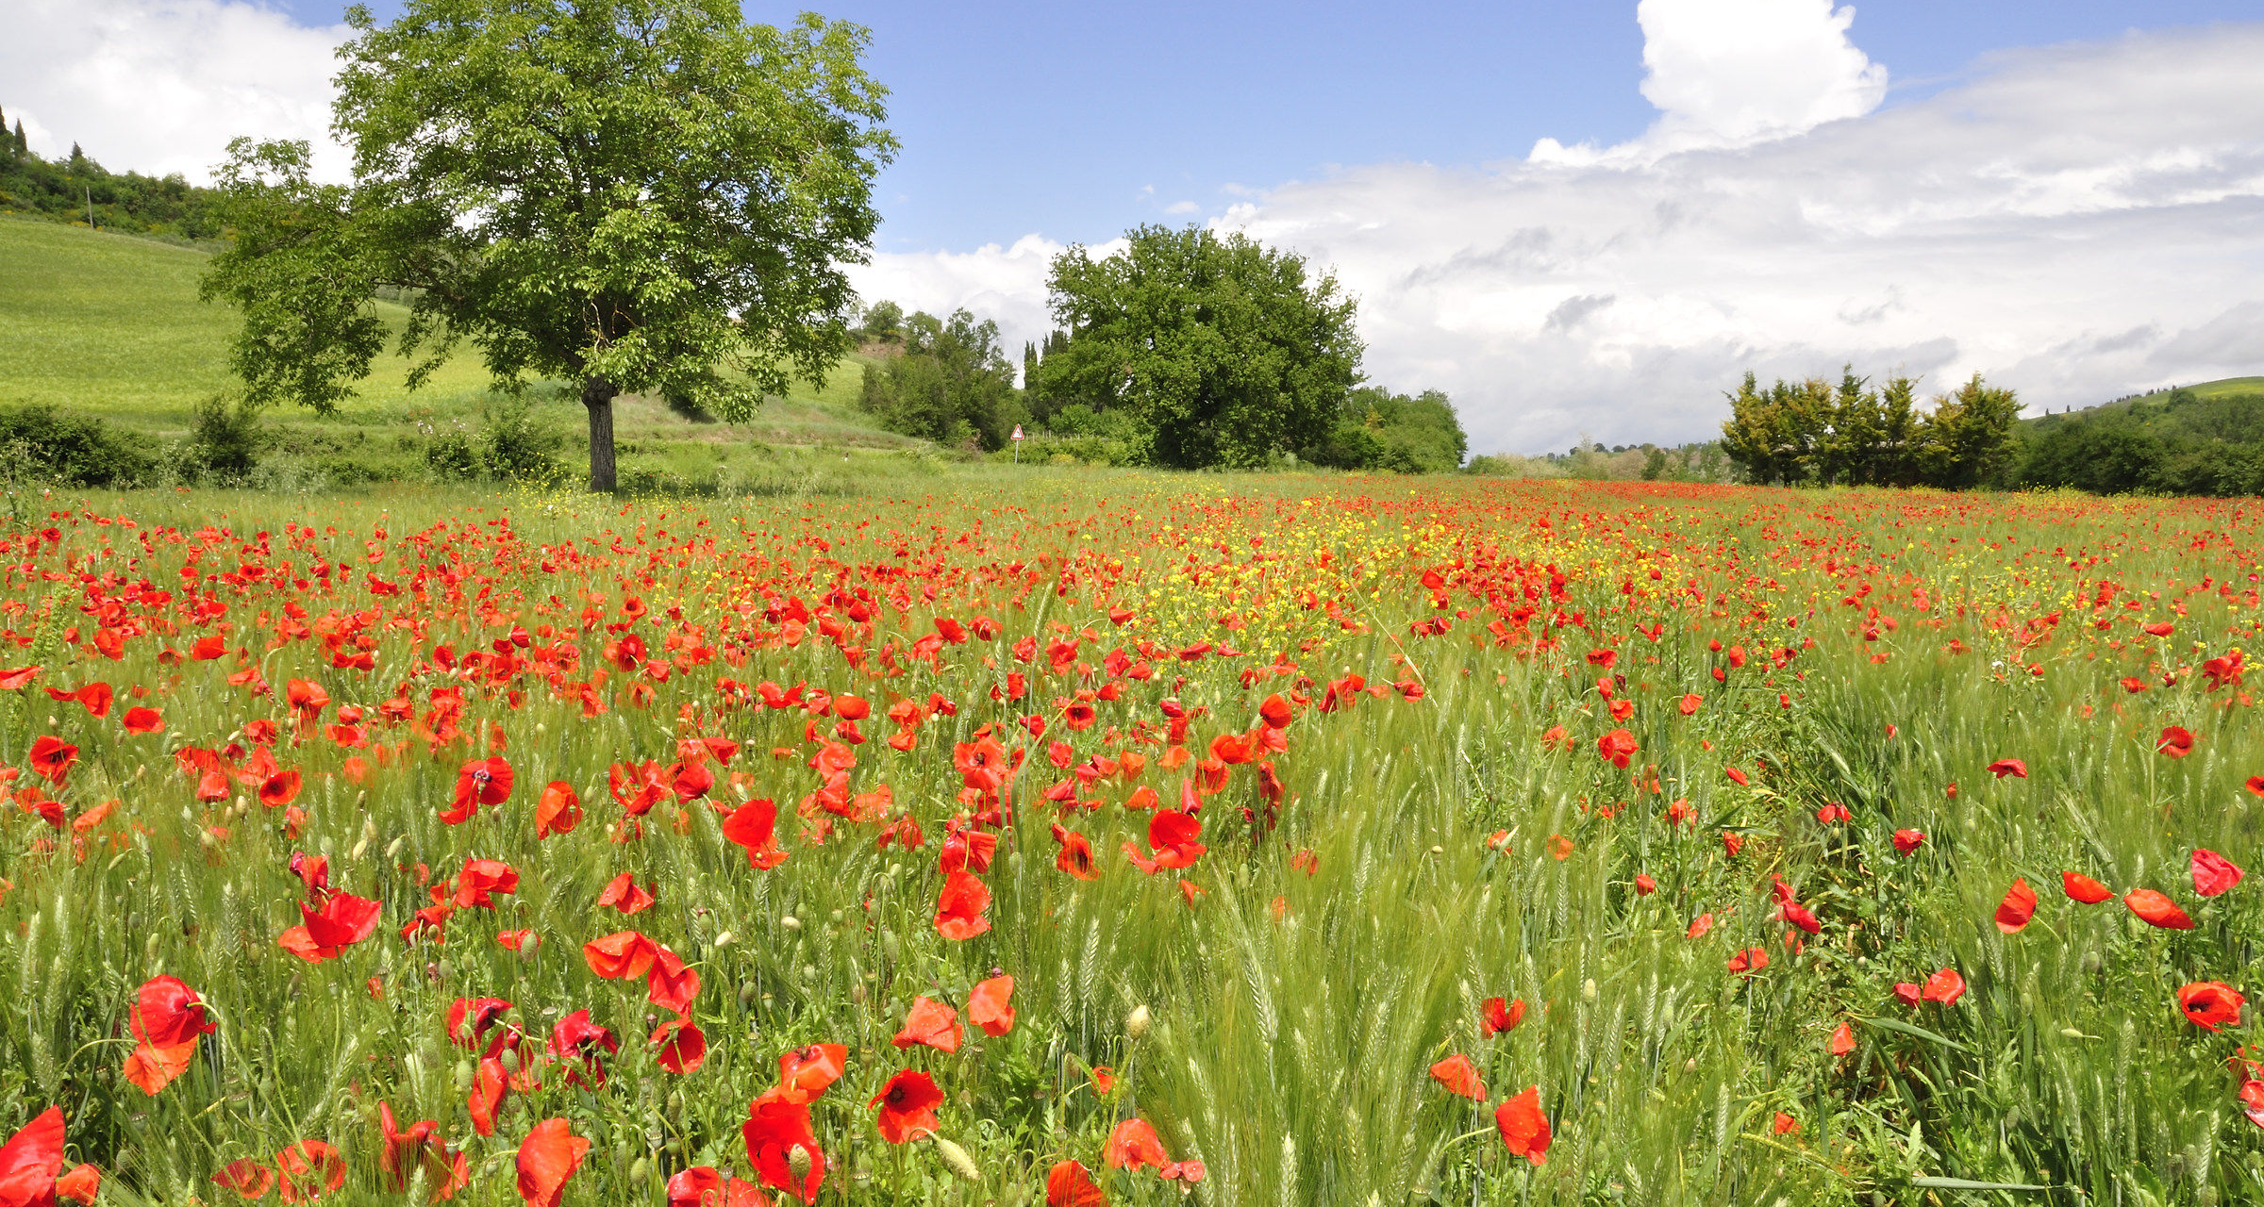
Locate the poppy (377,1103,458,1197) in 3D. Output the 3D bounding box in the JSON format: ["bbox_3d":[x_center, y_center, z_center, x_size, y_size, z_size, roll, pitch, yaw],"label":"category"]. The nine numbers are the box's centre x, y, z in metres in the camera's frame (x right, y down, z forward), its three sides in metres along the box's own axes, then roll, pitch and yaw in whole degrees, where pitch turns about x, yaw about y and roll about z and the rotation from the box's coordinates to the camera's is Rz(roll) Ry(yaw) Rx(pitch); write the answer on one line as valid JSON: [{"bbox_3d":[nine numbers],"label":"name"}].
[{"bbox_3d":[-0.573,0.439,1.260,0.065,0.073,0.060,-3,6,-30],"label":"poppy"}]

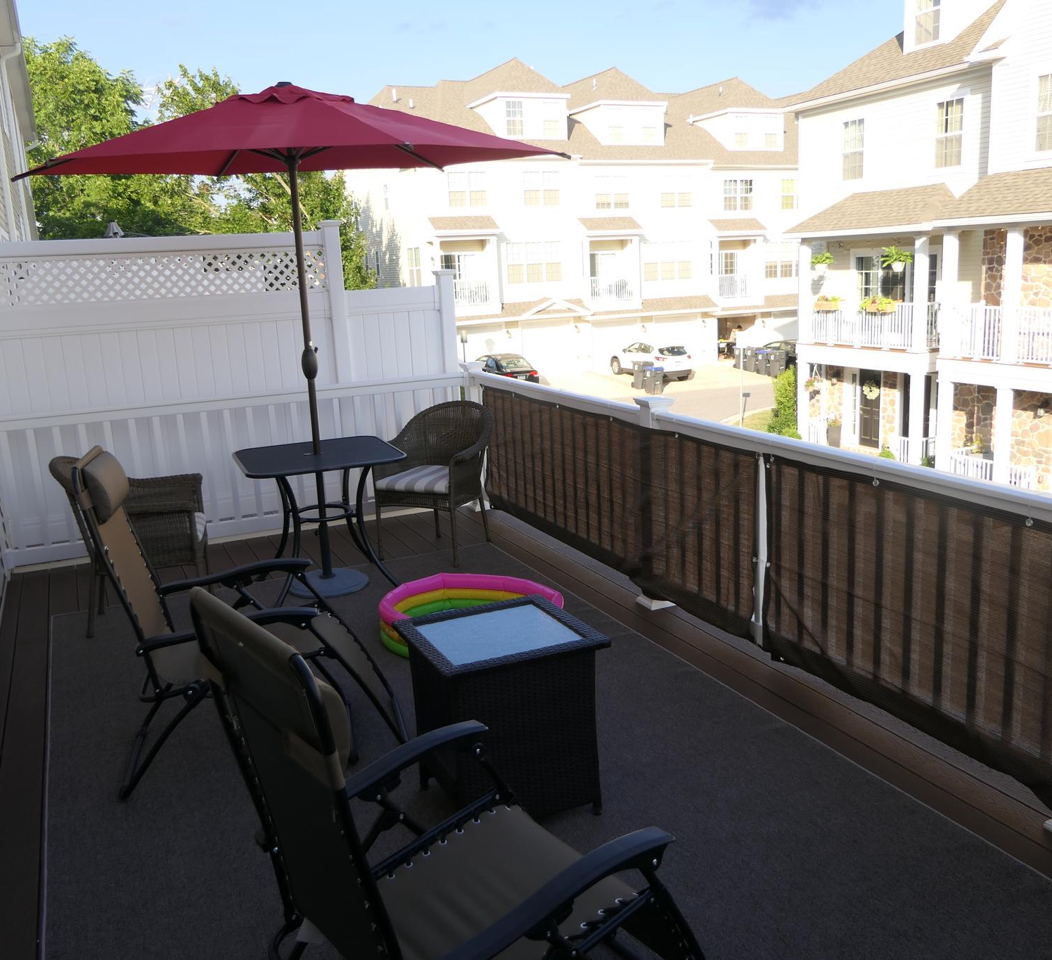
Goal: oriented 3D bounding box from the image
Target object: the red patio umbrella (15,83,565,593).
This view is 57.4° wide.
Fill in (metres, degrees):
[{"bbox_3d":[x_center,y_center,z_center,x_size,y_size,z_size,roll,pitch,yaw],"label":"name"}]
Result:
[{"bbox_3d":[-1.119,-0.664,4.935,2.680,2.600,2.500,-3,13,-2],"label":"red patio umbrella"}]

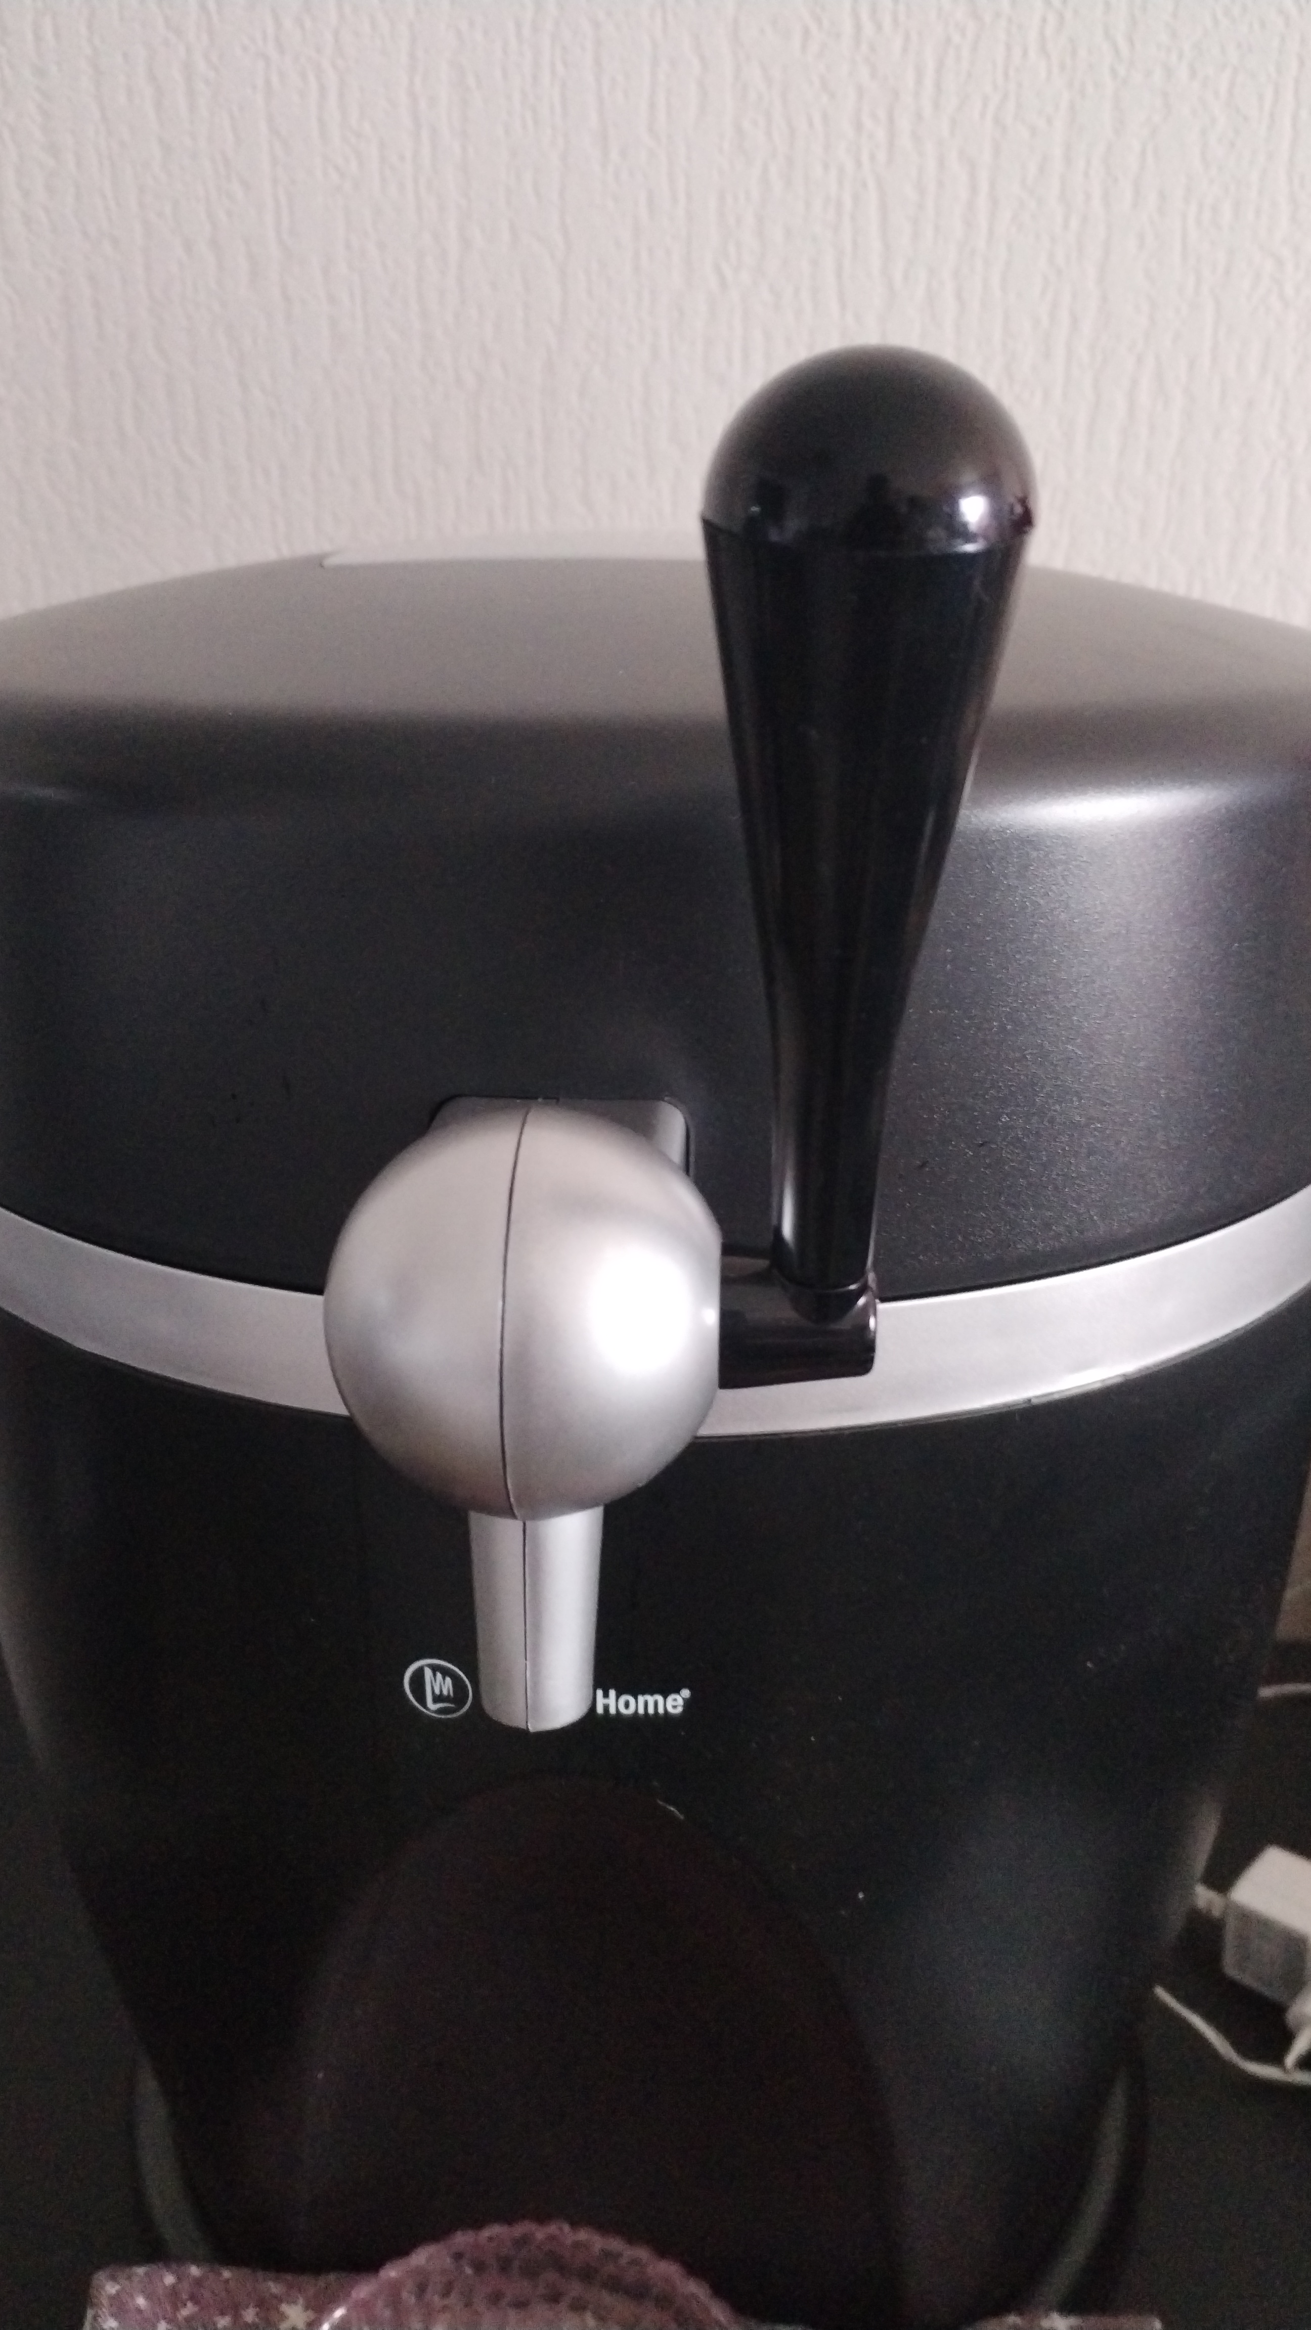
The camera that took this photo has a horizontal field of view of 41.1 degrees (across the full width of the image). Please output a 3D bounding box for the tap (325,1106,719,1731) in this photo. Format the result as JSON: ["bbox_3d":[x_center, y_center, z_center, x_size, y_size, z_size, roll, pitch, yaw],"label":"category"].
[{"bbox_3d":[-0.016,0.033,0.230,0.051,0.084,0.059,2,22,4],"label":"tap"}]

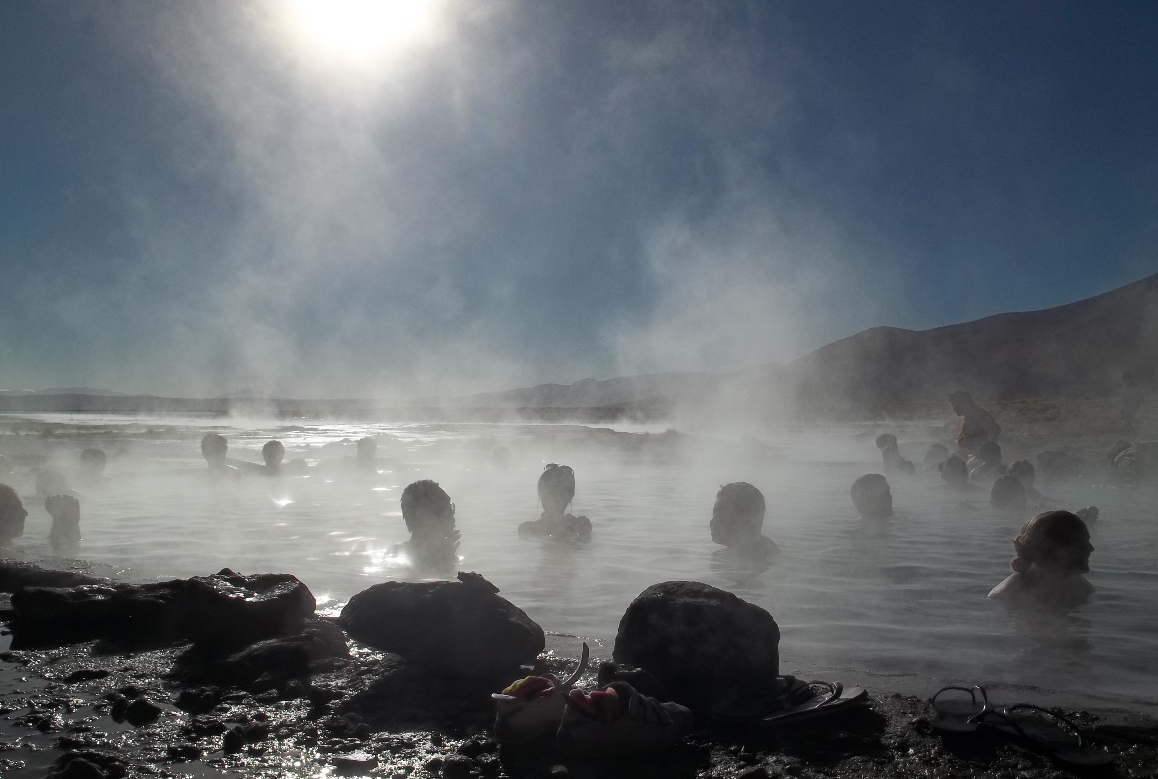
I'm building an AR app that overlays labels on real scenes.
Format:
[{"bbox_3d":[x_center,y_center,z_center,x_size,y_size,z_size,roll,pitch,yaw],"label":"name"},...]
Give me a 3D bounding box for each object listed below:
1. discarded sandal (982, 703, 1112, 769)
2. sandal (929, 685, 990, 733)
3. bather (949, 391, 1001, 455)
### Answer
[{"bbox_3d":[0.828,0.607,1.975,0.100,0.060,0.265,0,0,-13],"label":"discarded sandal"},{"bbox_3d":[0.735,0.599,2.110,0.102,0.062,0.250,0,0,21],"label":"sandal"},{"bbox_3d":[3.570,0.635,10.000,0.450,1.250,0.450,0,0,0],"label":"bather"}]

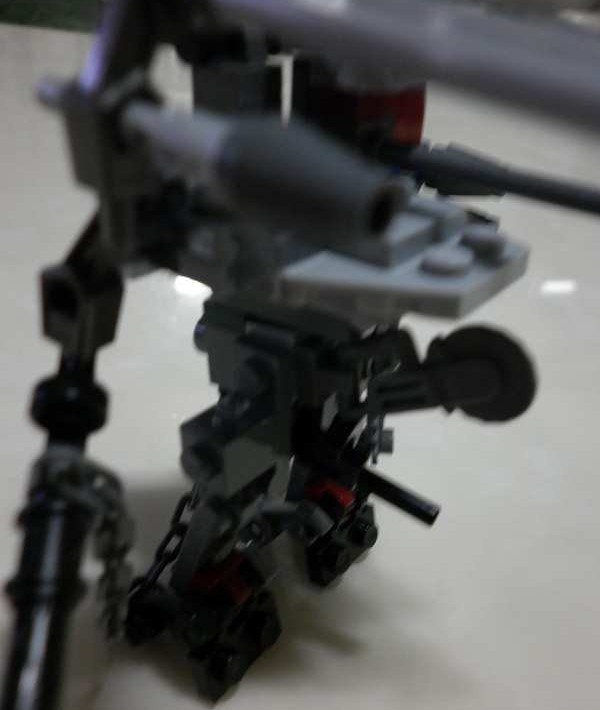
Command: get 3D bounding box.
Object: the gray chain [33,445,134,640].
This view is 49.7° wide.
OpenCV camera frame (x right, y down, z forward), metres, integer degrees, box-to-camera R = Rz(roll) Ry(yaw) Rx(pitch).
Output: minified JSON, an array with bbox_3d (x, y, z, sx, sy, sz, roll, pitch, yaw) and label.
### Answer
[{"bbox_3d":[-0.019,0.017,0.057,0.008,0.016,0.006,0,32,0],"label":"gray chain"}]

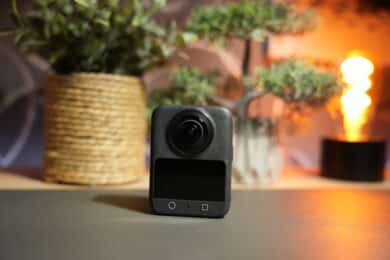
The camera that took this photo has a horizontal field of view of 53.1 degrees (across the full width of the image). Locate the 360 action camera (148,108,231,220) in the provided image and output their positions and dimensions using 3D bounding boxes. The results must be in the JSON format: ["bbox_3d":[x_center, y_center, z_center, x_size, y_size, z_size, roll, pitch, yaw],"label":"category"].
[{"bbox_3d":[-0.003,0.023,0.294,0.061,0.081,0.036,2,3,9],"label":"360 action camera"}]

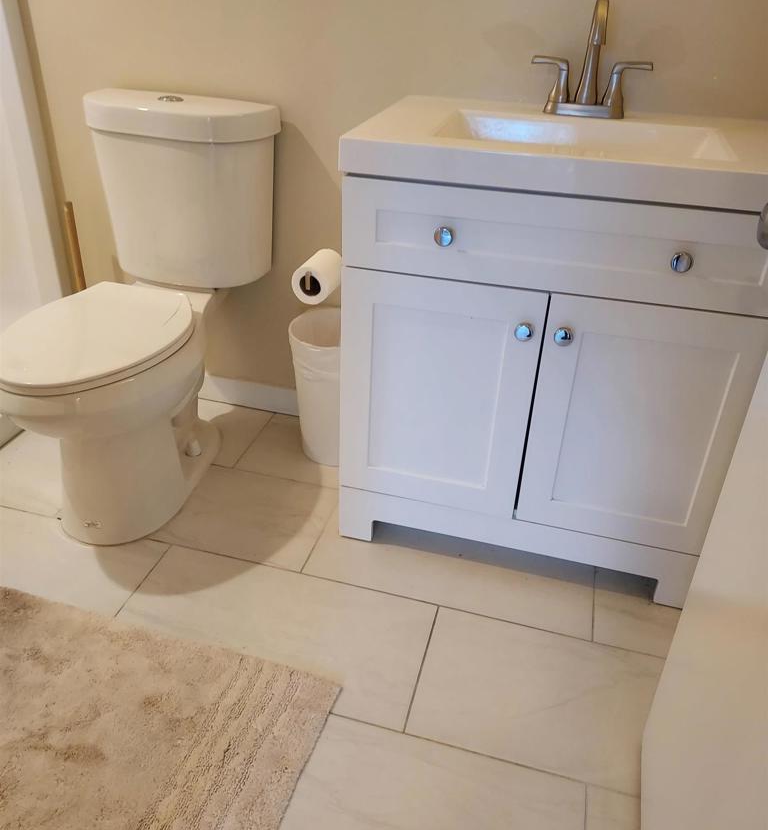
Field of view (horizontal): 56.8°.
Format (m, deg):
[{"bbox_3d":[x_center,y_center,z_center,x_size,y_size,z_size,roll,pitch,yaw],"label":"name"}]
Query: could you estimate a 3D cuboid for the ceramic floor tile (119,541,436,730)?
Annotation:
[{"bbox_3d":[-0.221,0.424,1.408,0.610,0.010,0.302,10,34,12],"label":"ceramic floor tile"}]

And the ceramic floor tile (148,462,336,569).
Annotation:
[{"bbox_3d":[-0.433,0.220,1.716,0.610,0.010,0.302,10,34,12],"label":"ceramic floor tile"}]

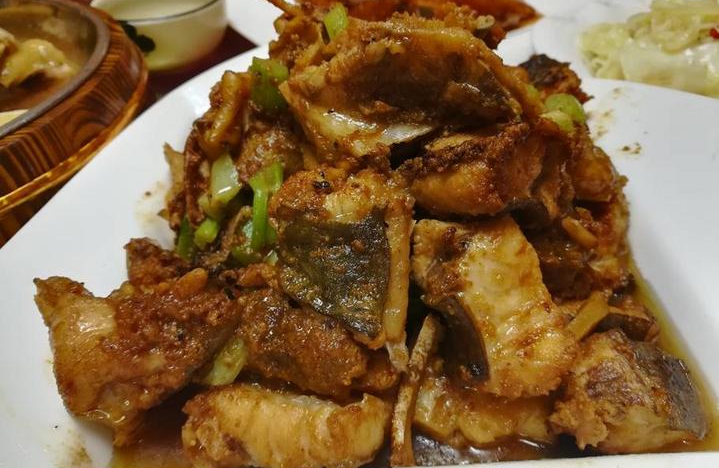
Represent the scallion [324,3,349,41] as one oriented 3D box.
[{"bbox_3d":[-0.012,-0.112,0.285,0.012,0.021,0.010,11,21,-7],"label":"scallion"}]

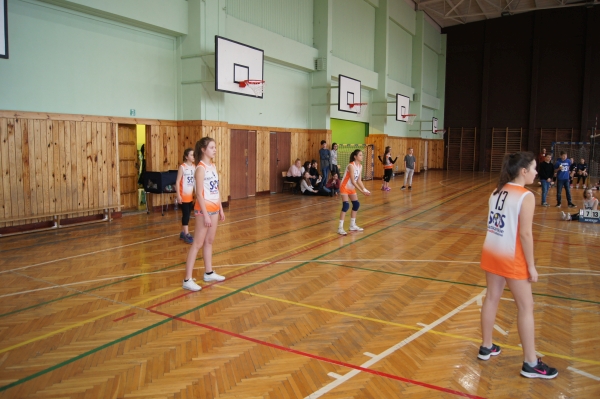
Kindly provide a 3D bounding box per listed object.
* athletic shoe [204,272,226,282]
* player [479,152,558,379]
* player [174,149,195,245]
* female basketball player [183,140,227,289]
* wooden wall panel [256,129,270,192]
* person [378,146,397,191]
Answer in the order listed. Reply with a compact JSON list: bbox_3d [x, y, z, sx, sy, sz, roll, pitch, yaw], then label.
[{"bbox_3d":[-1.009,0.926,5.351,0.250,0.110,0.095,0,6,2],"label":"athletic shoe"},{"bbox_3d":[1.555,0.445,3.200,0.360,1.560,0.450,-4,8,-32],"label":"player"},{"bbox_3d":[-1.913,-0.059,7.580,0.290,1.570,0.400,4,8,34],"label":"player"},{"bbox_3d":[-1.085,0.153,5.106,0.360,1.700,0.450,2,7,19],"label":"female basketball player"},{"bbox_3d":[-1.244,-1.295,15.328,0.070,2.050,0.800,4,7,31],"label":"wooden wall panel"},{"bbox_3d":[3.391,-1.195,17.326,0.500,1.670,0.600,-2,7,-15],"label":"person"}]

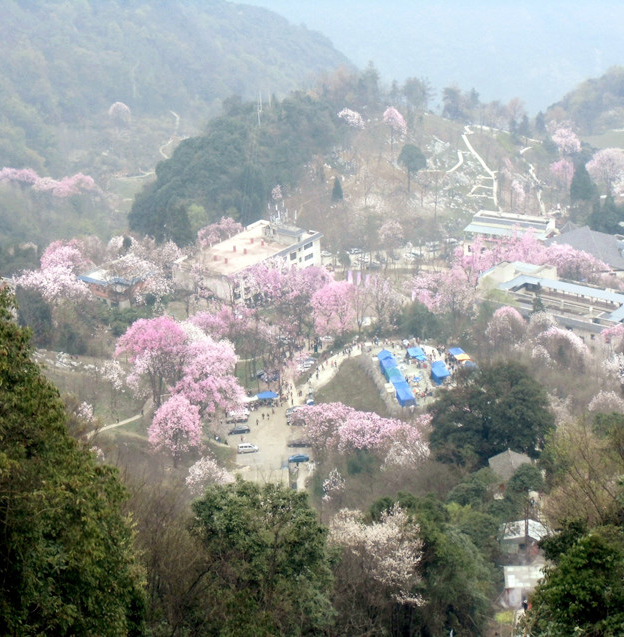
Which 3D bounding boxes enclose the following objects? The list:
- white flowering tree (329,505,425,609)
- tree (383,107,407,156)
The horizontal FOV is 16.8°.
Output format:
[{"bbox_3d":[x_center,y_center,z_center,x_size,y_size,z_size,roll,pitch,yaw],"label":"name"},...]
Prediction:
[{"bbox_3d":[9.320,35.110,305.000,14.160,17.110,13.450,0,20,0],"label":"white flowering tree"},{"bbox_3d":[25.310,-56.890,640.000,7.200,15.300,7.200,-3,23,0],"label":"tree"}]

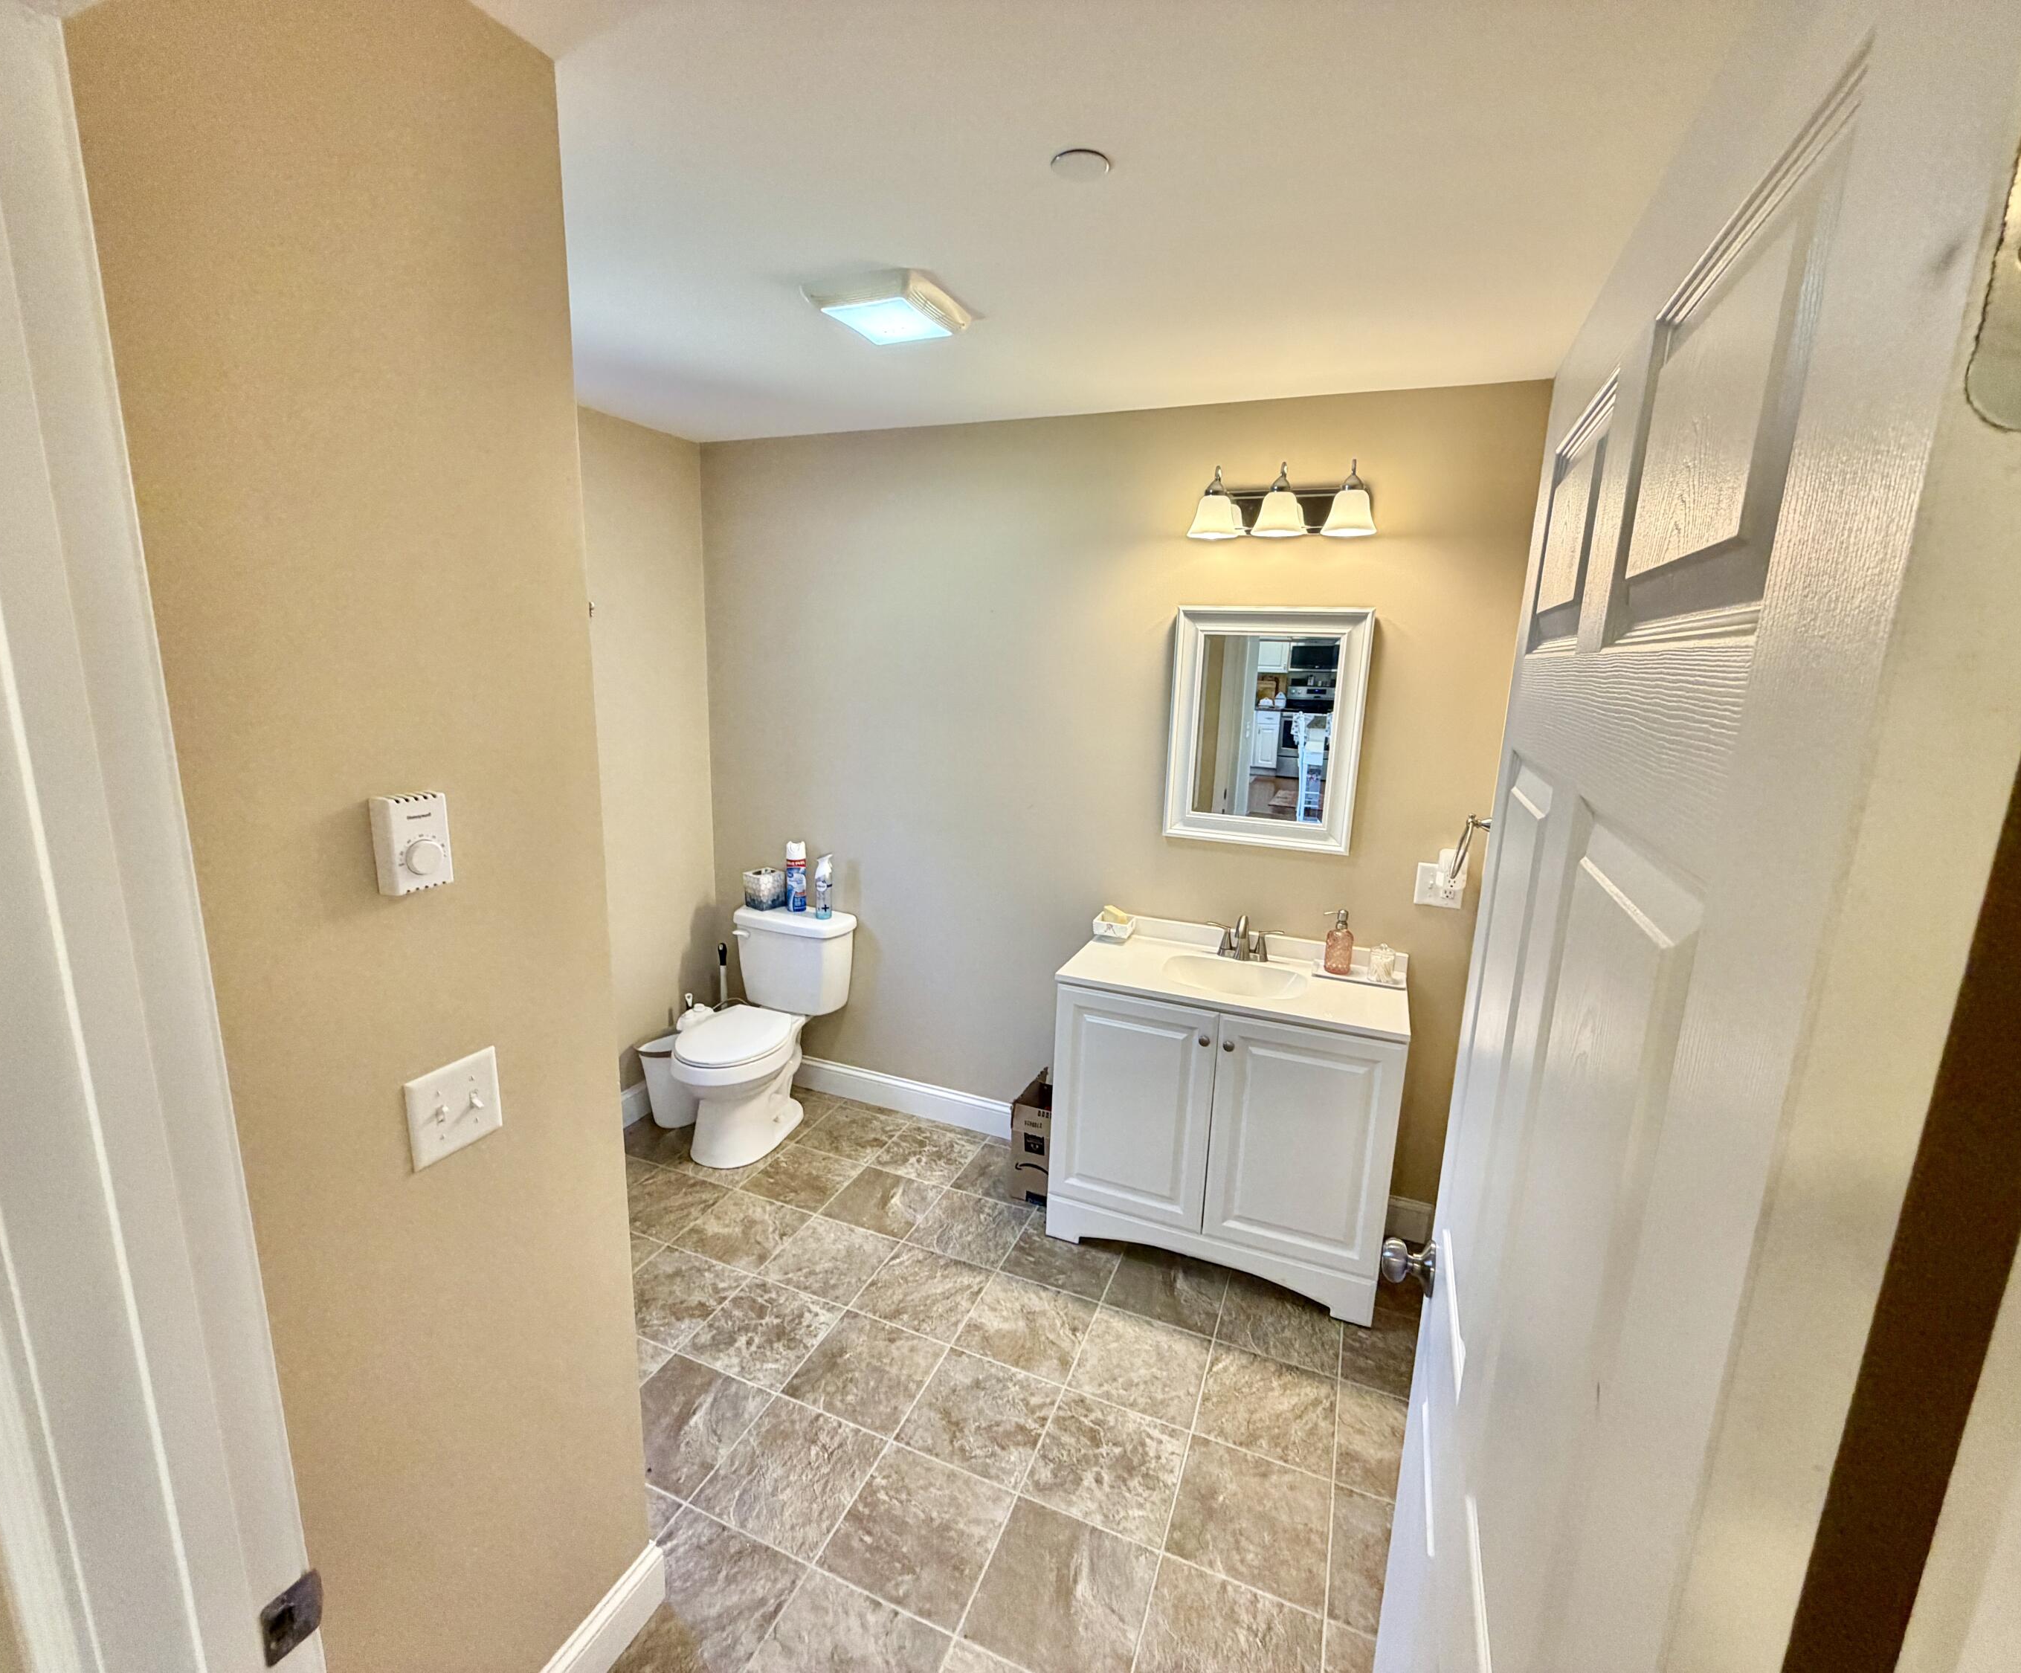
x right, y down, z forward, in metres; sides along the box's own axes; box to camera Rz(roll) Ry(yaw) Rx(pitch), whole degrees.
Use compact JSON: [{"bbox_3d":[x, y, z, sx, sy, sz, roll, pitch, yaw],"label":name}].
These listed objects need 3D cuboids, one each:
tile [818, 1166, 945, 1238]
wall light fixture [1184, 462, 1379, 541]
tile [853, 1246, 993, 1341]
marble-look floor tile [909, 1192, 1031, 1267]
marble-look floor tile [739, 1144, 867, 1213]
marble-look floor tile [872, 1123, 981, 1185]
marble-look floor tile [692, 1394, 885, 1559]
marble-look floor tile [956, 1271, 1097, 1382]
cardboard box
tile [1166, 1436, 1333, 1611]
[{"bbox_3d":[-0.395,1.158,2.861,0.300,0.010,0.300,7,13,22],"label":"tile"},{"bbox_3d":[0.728,-0.896,2.408,0.487,0.188,0.183,7,13,22],"label":"wall light fixture"},{"bbox_3d":[-0.230,1.250,2.478,0.297,0.010,0.297,7,13,21],"label":"tile"},{"bbox_3d":[-0.114,1.194,2.754,0.297,0.010,0.297,7,13,21],"label":"marble-look floor tile"},{"bbox_3d":[-0.677,1.125,2.978,0.297,0.010,0.297,7,13,21],"label":"marble-look floor tile"},{"bbox_3d":[-0.279,1.104,3.142,0.297,0.010,0.297,7,13,21],"label":"marble-look floor tile"},{"bbox_3d":[-0.463,1.361,1.925,0.297,0.010,0.297,7,13,21],"label":"marble-look floor tile"},{"bbox_3d":[0.051,1.283,2.361,0.300,0.010,0.300,7,13,22],"label":"marble-look floor tile"},{"bbox_3d":[0.130,0.983,2.974,0.140,0.335,0.290,7,13,22],"label":"cardboard box"},{"bbox_3d":[0.500,1.412,1.870,0.302,0.010,0.302,7,13,22],"label":"tile"}]

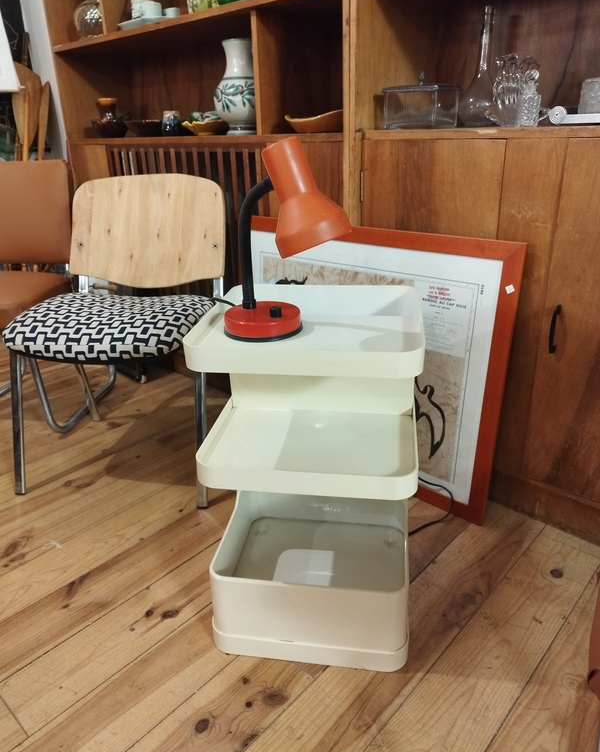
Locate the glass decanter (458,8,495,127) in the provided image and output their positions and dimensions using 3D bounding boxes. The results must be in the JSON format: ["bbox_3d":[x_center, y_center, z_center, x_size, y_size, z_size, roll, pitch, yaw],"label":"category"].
[{"bbox_3d":[0.411,-0.697,1.260,0.088,0.246,0.088,19,31,38],"label":"glass decanter"}]

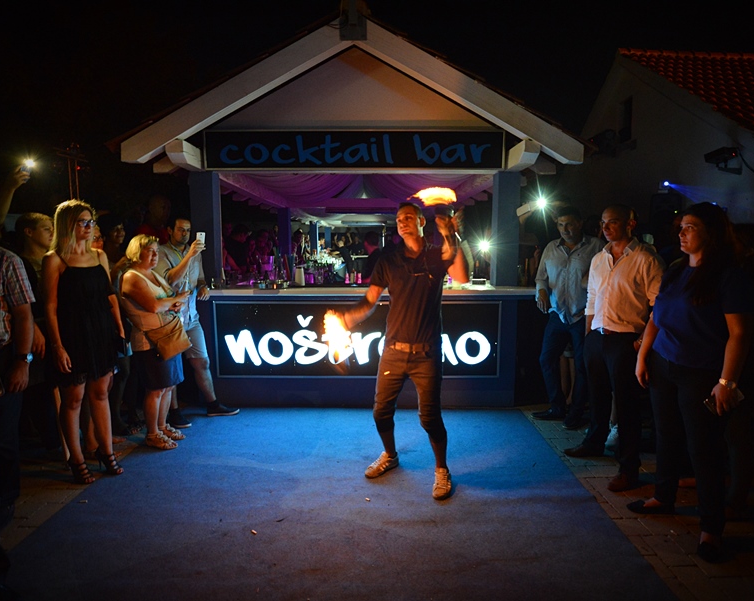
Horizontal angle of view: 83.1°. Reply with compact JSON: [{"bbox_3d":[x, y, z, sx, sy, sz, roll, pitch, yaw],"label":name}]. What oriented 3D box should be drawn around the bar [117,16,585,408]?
[{"bbox_3d":[-0.190,-0.738,5.250,3.650,3.200,3.800,0,7,1],"label":"bar"}]

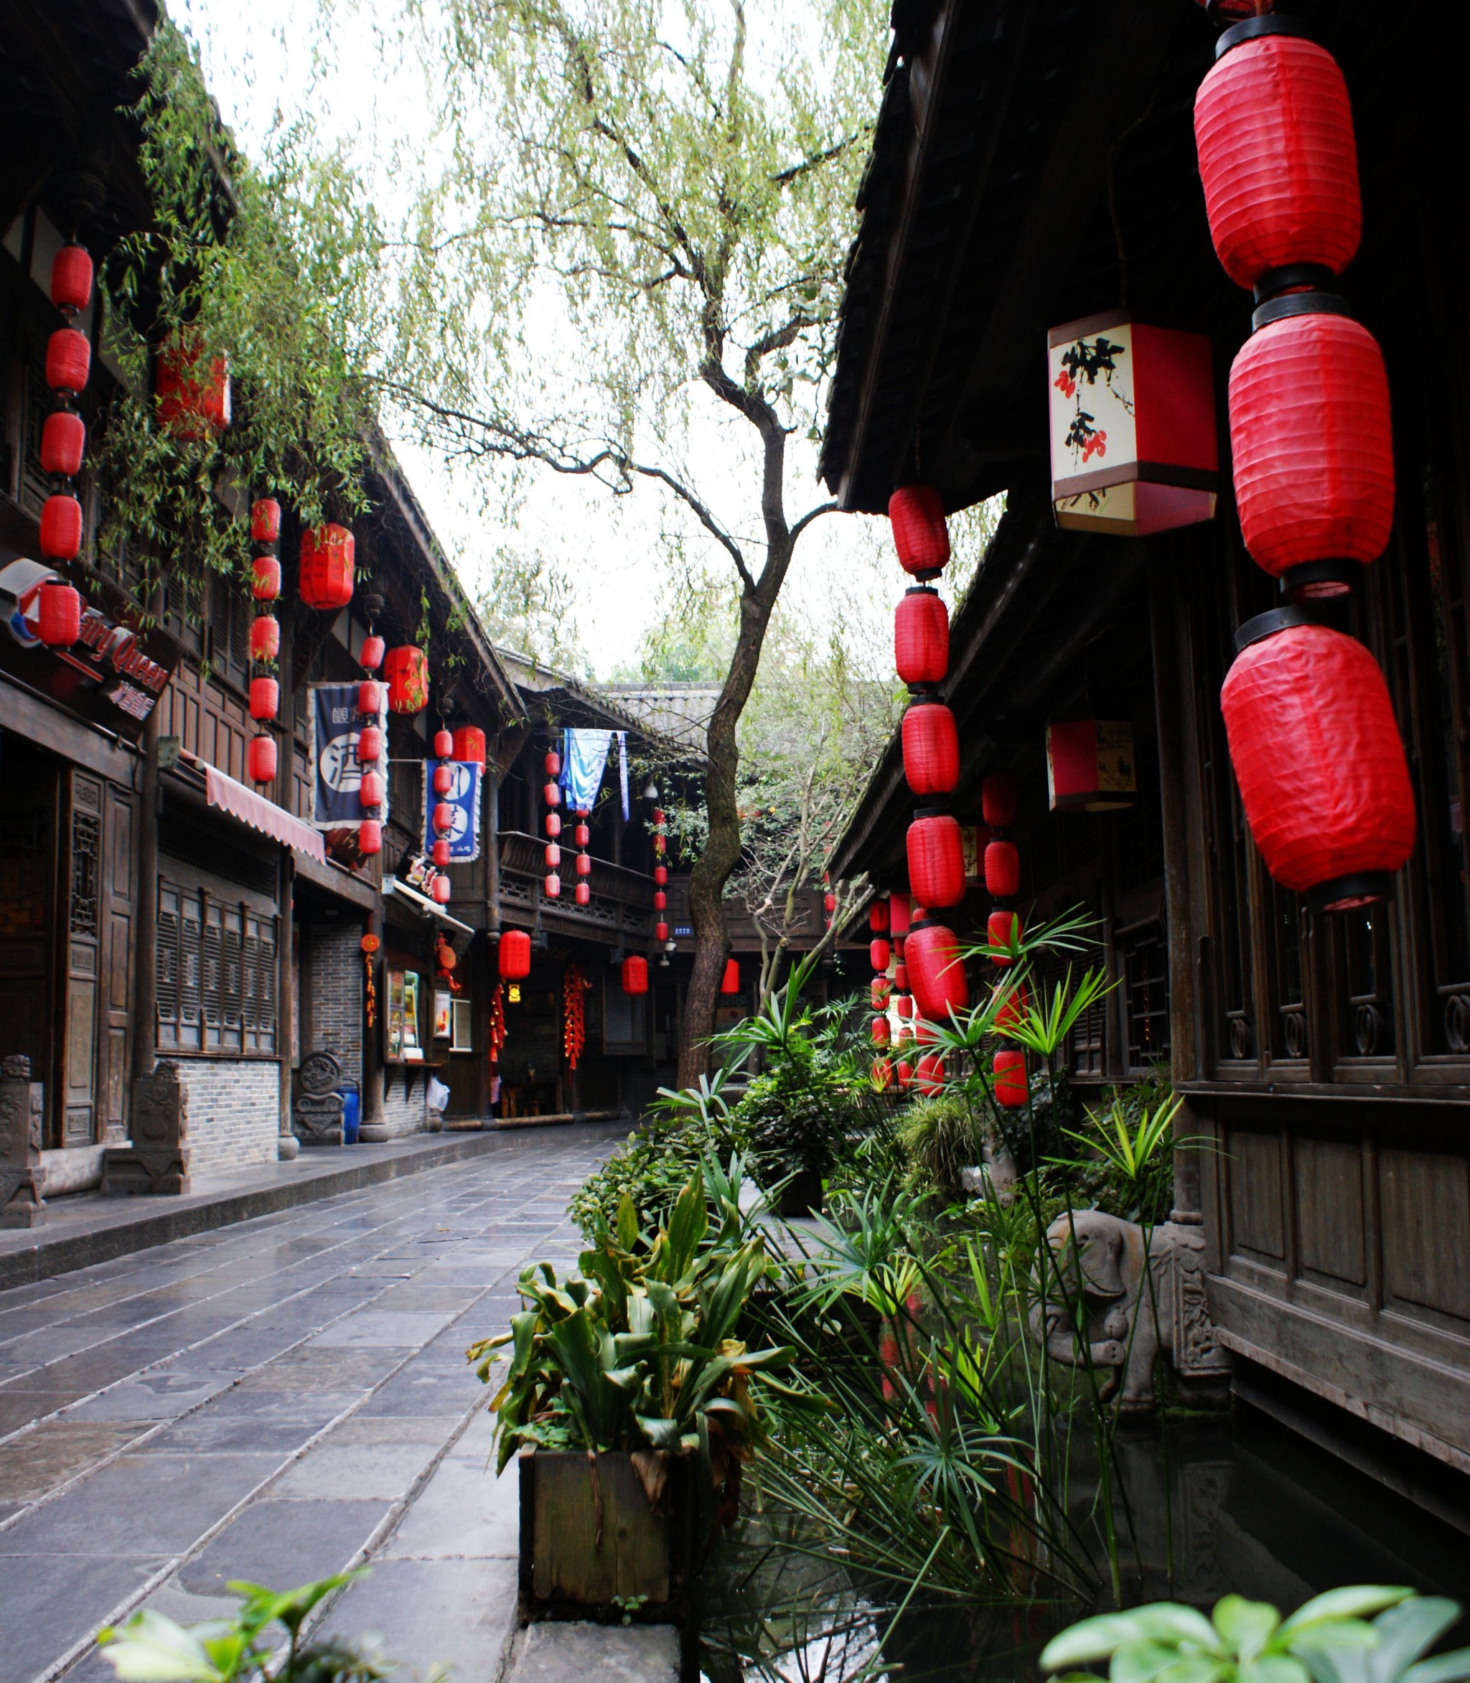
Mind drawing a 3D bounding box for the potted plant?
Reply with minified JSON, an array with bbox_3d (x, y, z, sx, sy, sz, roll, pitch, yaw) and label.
[{"bbox_3d":[-0.188,1.050,3.250,0.640,0.770,0.560,-1,-8,-1],"label":"potted plant"}]

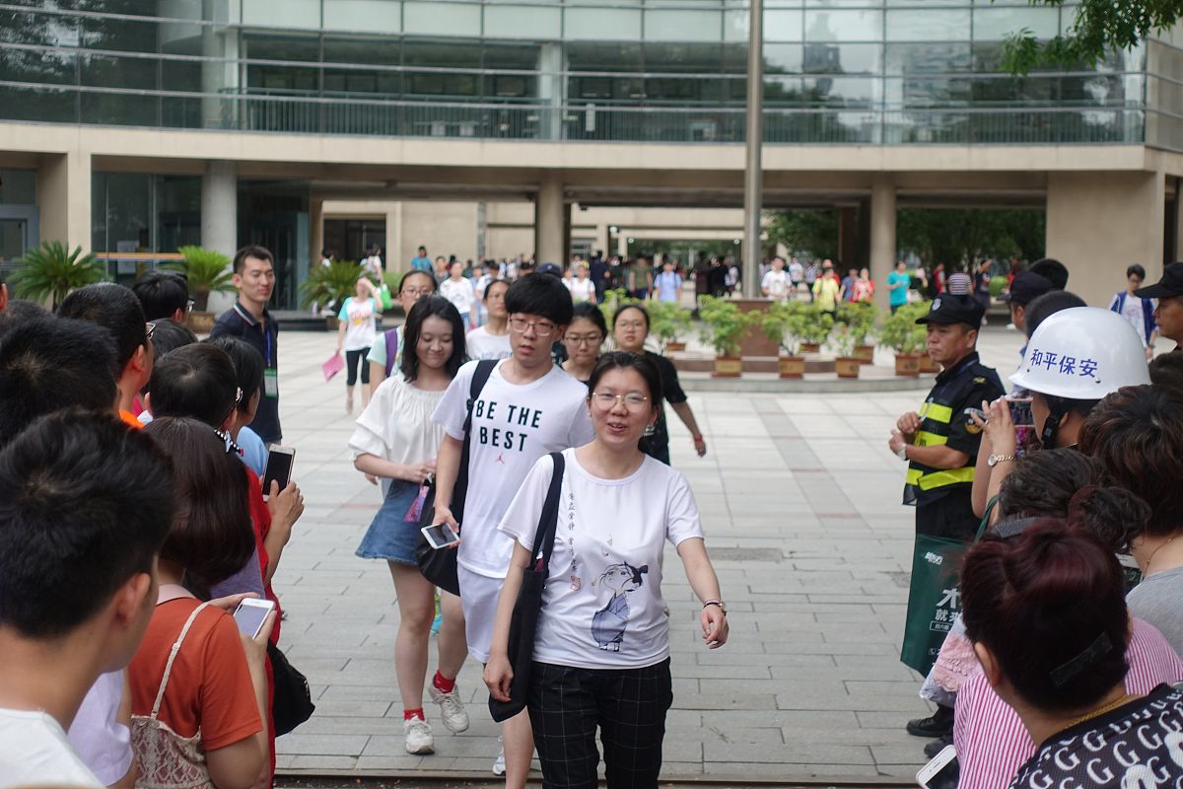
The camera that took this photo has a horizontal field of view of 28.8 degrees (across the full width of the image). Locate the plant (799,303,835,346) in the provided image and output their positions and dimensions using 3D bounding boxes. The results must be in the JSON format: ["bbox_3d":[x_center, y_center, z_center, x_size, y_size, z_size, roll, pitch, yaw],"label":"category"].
[{"bbox_3d":[3.640,-1.149,37.500,0.670,0.710,0.650,0,4,0],"label":"plant"}]

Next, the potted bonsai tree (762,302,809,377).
[{"bbox_3d":[2.594,-0.733,30.800,0.700,1.060,0.640,1,3,2],"label":"potted bonsai tree"}]

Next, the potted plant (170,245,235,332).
[{"bbox_3d":[-8.752,-2.373,51.500,1.620,1.950,1.550,1,3,2],"label":"potted plant"}]

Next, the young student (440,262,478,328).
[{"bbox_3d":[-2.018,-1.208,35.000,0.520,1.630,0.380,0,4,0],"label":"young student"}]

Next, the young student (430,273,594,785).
[{"bbox_3d":[-0.256,0.477,7.600,0.570,1.750,0.500,1,4,7],"label":"young student"}]

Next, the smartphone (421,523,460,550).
[{"bbox_3d":[-0.477,0.449,7.300,0.009,0.077,0.155,-45,-13,29],"label":"smartphone"}]

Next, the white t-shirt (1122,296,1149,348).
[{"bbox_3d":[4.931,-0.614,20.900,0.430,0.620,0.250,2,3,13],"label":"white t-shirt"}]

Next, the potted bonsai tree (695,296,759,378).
[{"bbox_3d":[1.828,-0.779,30.800,0.830,1.120,0.760,1,3,2],"label":"potted bonsai tree"}]

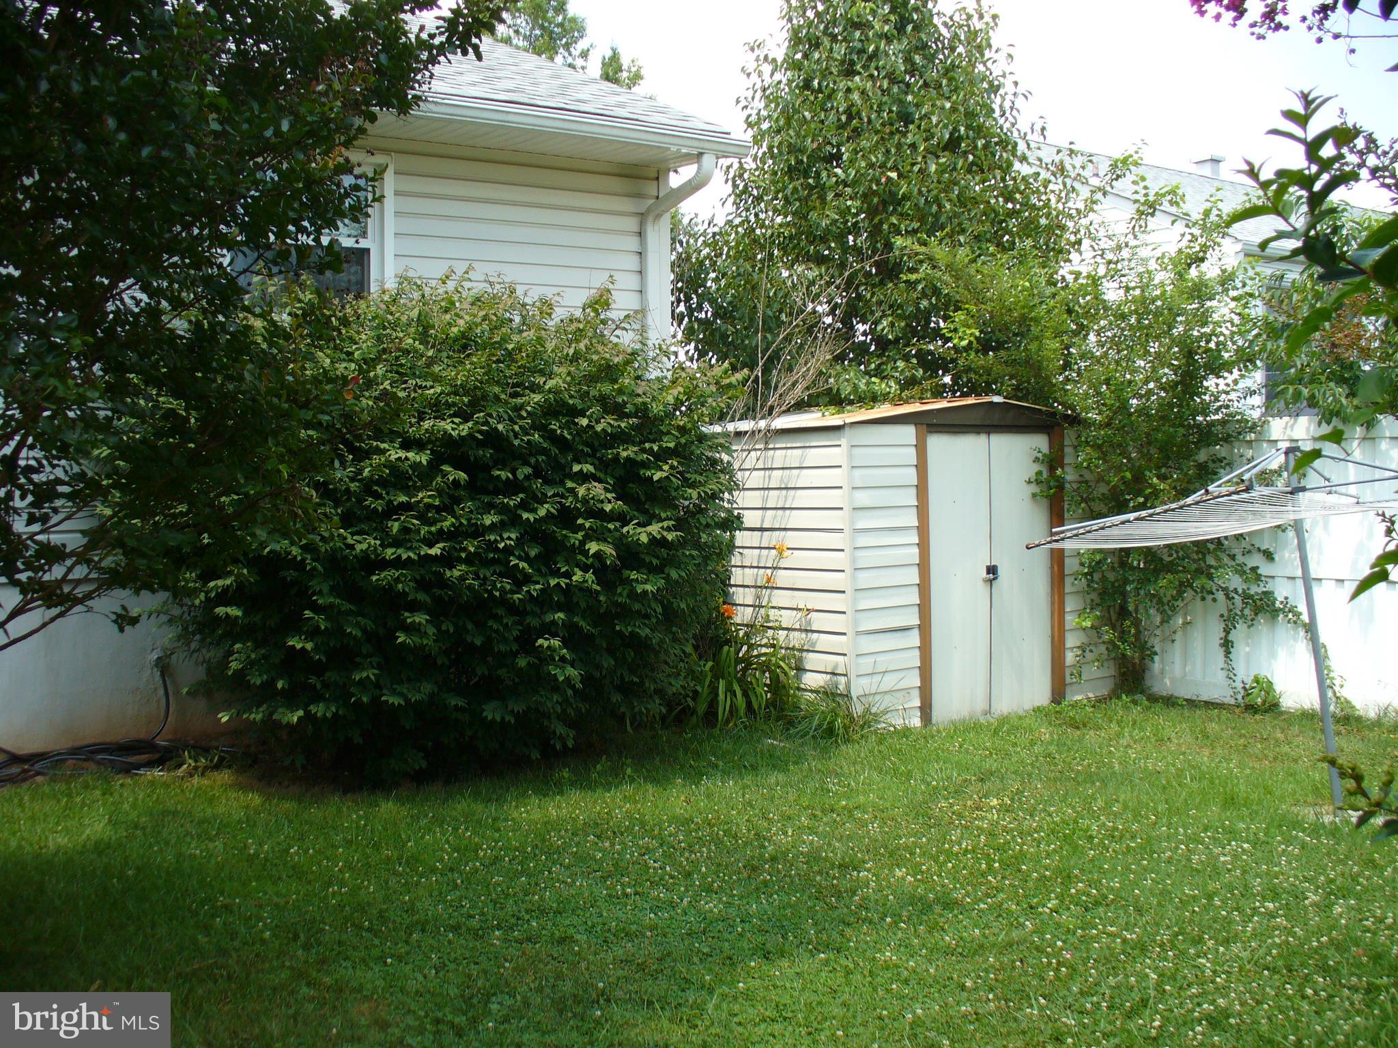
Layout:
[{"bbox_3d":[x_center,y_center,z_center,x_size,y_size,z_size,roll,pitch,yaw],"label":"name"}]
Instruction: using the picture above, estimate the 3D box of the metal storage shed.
[{"bbox_3d":[1.254,0.191,9.784,2.540,1.940,1.780,-3,2,-40],"label":"metal storage shed"}]

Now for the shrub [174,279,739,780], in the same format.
[{"bbox_3d":[-1.320,-0.020,8.150,3.000,2.550,2.300,-2,2,-20],"label":"shrub"}]

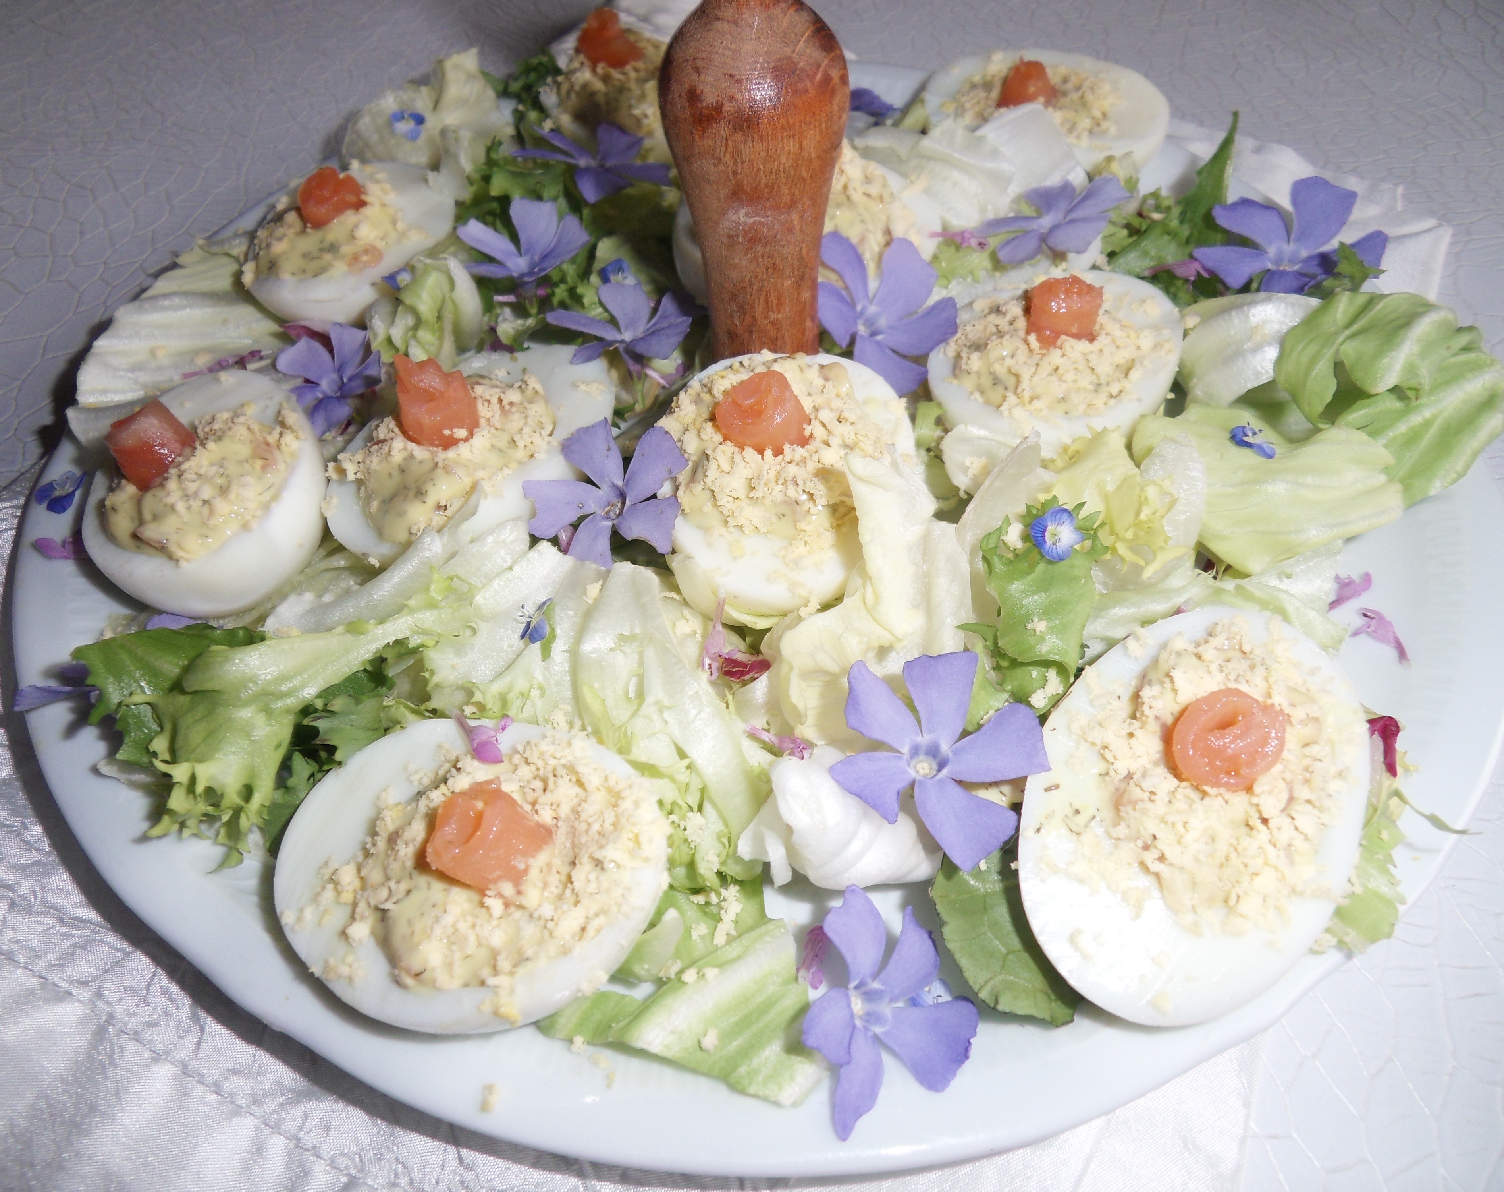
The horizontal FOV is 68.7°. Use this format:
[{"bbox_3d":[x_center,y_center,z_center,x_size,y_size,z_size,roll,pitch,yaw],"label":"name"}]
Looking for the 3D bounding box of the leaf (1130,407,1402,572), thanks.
[{"bbox_3d":[0.087,-0.018,0.186,0.044,0.016,0.036,0,52,1],"label":"leaf"}]

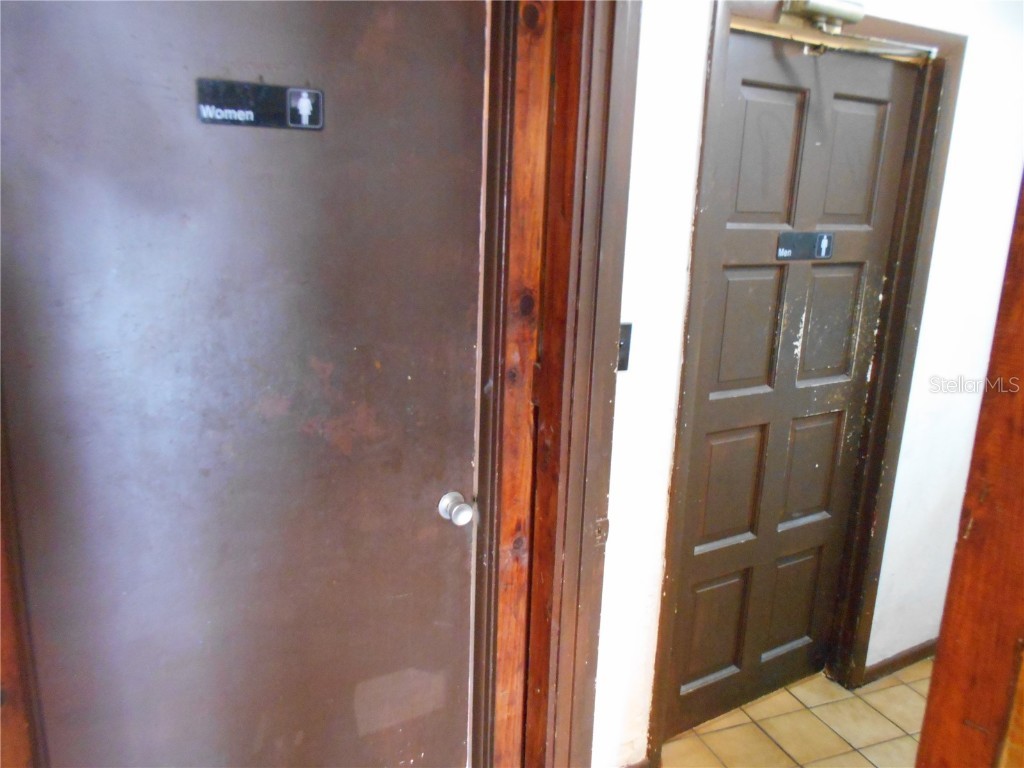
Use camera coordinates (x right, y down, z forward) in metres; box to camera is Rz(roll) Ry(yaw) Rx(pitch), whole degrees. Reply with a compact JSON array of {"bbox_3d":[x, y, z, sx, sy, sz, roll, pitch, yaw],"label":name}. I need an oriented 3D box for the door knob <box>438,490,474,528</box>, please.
[{"bbox_3d":[-0.129,0.296,1.809,0.064,0.064,0.064,-7,16,-31],"label":"door knob"}]

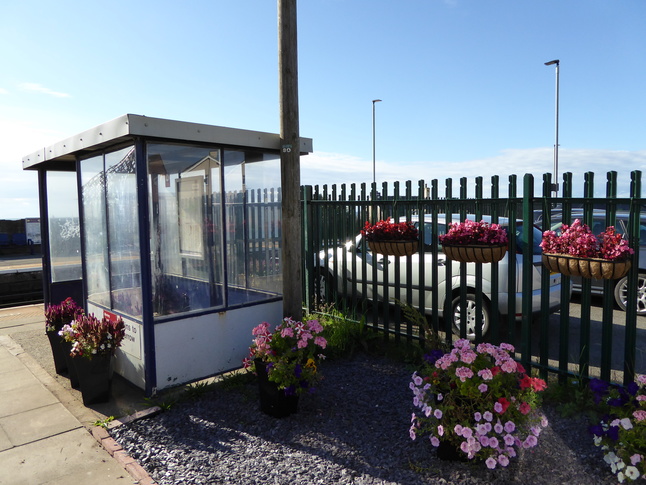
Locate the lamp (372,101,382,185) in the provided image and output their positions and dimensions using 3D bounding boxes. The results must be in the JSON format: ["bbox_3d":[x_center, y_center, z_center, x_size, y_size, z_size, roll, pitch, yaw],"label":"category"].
[{"bbox_3d":[2.220,-2.785,18.306,0.500,6.000,0.220,4,7,44],"label":"lamp"}]

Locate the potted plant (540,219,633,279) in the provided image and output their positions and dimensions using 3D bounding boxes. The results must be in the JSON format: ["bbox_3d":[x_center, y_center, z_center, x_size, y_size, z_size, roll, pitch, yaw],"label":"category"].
[{"bbox_3d":[1.964,0.046,3.373,0.270,0.437,0.611,-5,7,-44],"label":"potted plant"}]

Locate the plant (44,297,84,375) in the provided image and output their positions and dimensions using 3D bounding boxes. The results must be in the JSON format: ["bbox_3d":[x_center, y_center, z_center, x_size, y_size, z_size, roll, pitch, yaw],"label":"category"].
[{"bbox_3d":[-2.616,0.901,4.511,0.410,0.760,0.410,4,7,44],"label":"plant"}]

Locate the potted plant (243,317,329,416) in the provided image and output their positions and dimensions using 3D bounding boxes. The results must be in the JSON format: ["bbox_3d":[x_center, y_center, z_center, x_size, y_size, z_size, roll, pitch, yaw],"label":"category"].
[{"bbox_3d":[-0.309,0.978,3.613,0.671,0.769,0.609,0,5,0],"label":"potted plant"}]

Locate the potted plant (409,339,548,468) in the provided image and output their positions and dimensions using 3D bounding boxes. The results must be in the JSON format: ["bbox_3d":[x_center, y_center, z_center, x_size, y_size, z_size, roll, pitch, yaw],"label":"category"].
[{"bbox_3d":[1.056,1.021,3.016,0.923,0.752,0.819,0,5,0],"label":"potted plant"}]

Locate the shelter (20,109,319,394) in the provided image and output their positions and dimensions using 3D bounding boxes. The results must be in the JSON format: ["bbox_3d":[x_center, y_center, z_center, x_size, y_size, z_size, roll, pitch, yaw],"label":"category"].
[{"bbox_3d":[-1.966,0.036,5.383,3.293,2.330,1.974,4,7,44],"label":"shelter"}]

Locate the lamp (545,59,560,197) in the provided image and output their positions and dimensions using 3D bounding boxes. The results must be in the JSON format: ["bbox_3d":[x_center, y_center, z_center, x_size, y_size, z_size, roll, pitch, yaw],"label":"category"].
[{"bbox_3d":[6.884,-2.442,13.728,0.500,6.000,0.220,4,7,44],"label":"lamp"}]

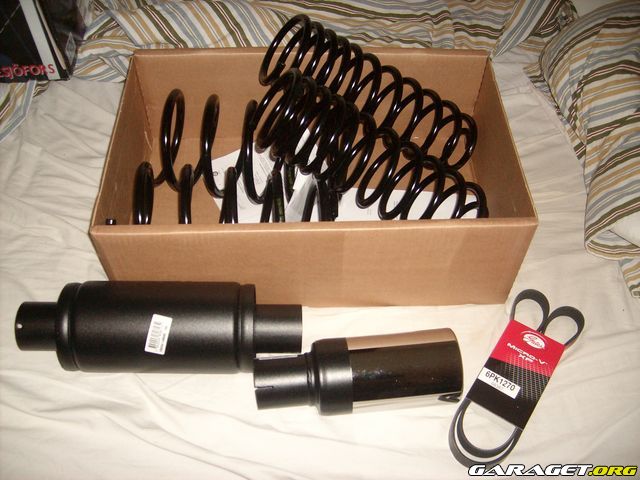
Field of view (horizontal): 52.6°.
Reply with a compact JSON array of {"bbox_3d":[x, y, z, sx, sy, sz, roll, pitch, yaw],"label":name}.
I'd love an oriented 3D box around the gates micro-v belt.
[{"bbox_3d":[0.279,0.194,0.924,0.104,0.024,0.298,28,57,19],"label":"gates micro-v belt"}]

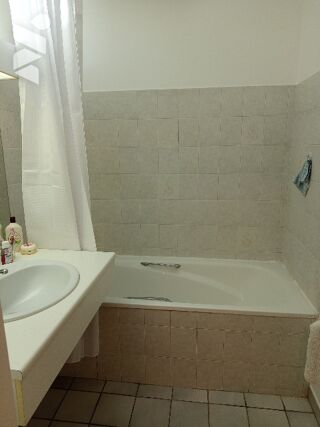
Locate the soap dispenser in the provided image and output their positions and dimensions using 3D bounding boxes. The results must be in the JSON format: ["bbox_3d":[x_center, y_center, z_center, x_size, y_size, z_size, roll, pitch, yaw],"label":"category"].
[{"bbox_3d":[-0.774,0.110,1.565,0.081,0.189,0.050,-7,13,-27],"label":"soap dispenser"}]

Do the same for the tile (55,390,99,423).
[{"bbox_3d":[-0.449,1.056,1.619,0.198,0.010,0.198,1,12,7],"label":"tile"}]

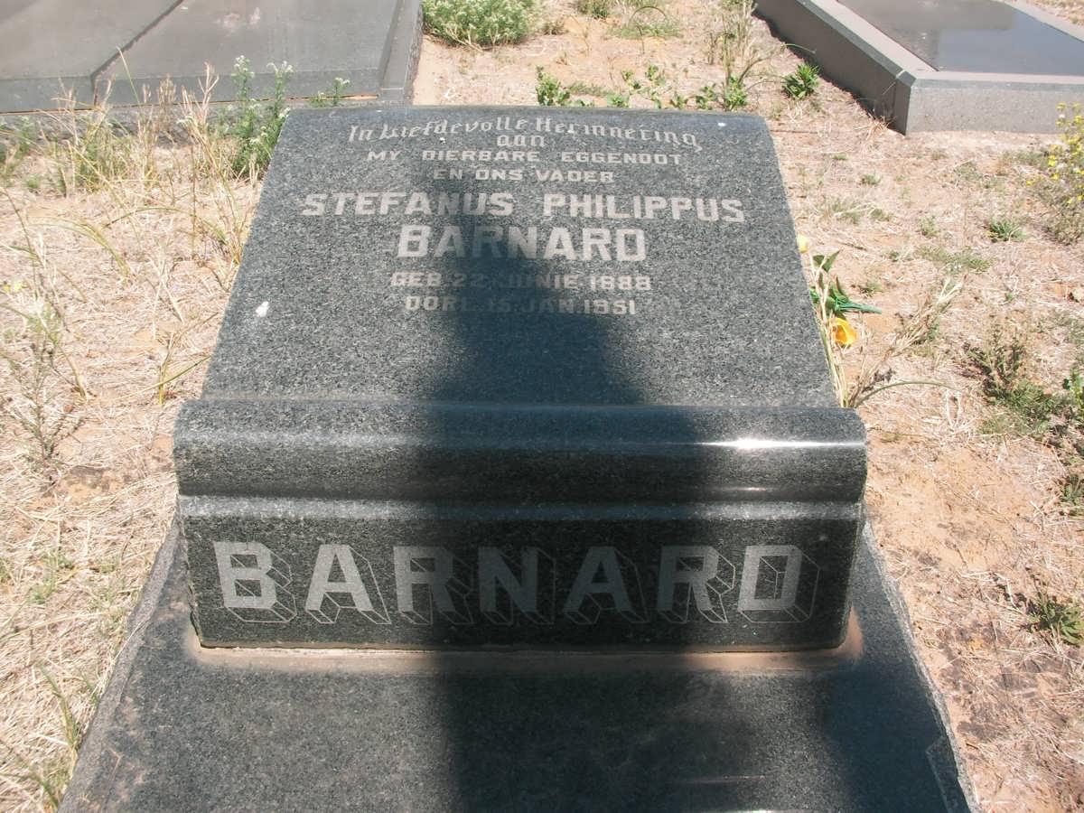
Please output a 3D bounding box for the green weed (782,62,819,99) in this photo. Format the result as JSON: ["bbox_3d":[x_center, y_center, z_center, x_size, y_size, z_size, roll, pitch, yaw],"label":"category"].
[{"bbox_3d":[0.984,-1.241,4.523,0.138,0.129,0.124,7,31,10],"label":"green weed"}]

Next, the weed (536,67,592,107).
[{"bbox_3d":[0.079,-1.185,4.402,0.209,0.130,0.155,1,31,1],"label":"weed"}]

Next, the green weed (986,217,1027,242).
[{"bbox_3d":[1.310,-0.500,3.355,0.112,0.055,0.101,12,33,19],"label":"green weed"}]

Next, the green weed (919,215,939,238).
[{"bbox_3d":[1.090,-0.511,3.358,0.056,0.054,0.051,10,32,16],"label":"green weed"}]

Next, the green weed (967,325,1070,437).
[{"bbox_3d":[0.982,-0.053,2.453,0.215,0.180,0.220,14,33,21],"label":"green weed"}]

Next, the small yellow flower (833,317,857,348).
[{"bbox_3d":[0.703,-0.175,2.759,0.055,0.060,0.055,9,32,14],"label":"small yellow flower"}]

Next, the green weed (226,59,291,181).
[{"bbox_3d":[-0.880,-0.902,3.696,0.207,0.362,0.155,-7,32,-12],"label":"green weed"}]

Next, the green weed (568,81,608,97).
[{"bbox_3d":[0.177,-1.215,4.540,0.159,0.042,0.105,1,31,2],"label":"green weed"}]

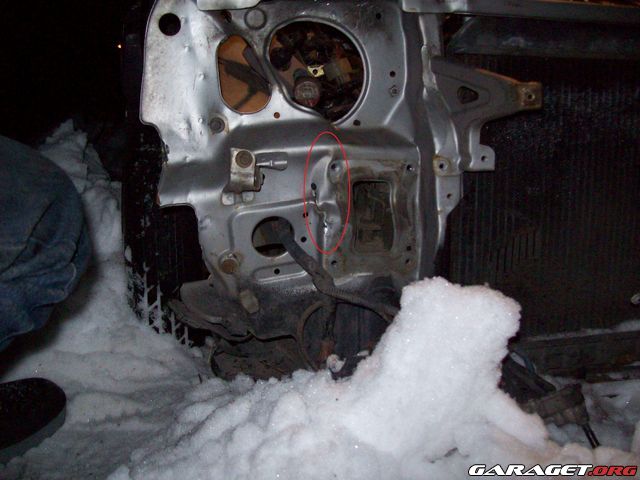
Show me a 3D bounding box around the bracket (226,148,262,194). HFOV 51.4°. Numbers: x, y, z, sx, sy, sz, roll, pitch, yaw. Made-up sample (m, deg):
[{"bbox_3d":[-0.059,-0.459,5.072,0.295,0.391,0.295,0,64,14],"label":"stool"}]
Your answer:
[{"bbox_3d":[-0.099,-0.089,0.870,0.044,0.058,0.035,1,8,5],"label":"bracket"}]

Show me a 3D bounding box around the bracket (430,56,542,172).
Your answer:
[{"bbox_3d":[0.214,-0.162,0.860,0.145,0.150,0.050,0,8,-5],"label":"bracket"}]

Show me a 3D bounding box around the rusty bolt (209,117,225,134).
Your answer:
[{"bbox_3d":[-0.136,-0.150,0.870,0.021,0.021,0.014,1,7,0],"label":"rusty bolt"}]

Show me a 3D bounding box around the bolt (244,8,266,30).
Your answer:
[{"bbox_3d":[-0.082,-0.282,0.850,0.027,0.027,0.015,1,7,0],"label":"bolt"}]

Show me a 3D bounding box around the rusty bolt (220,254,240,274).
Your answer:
[{"bbox_3d":[-0.121,0.033,0.890,0.024,0.024,0.015,1,7,0],"label":"rusty bolt"}]

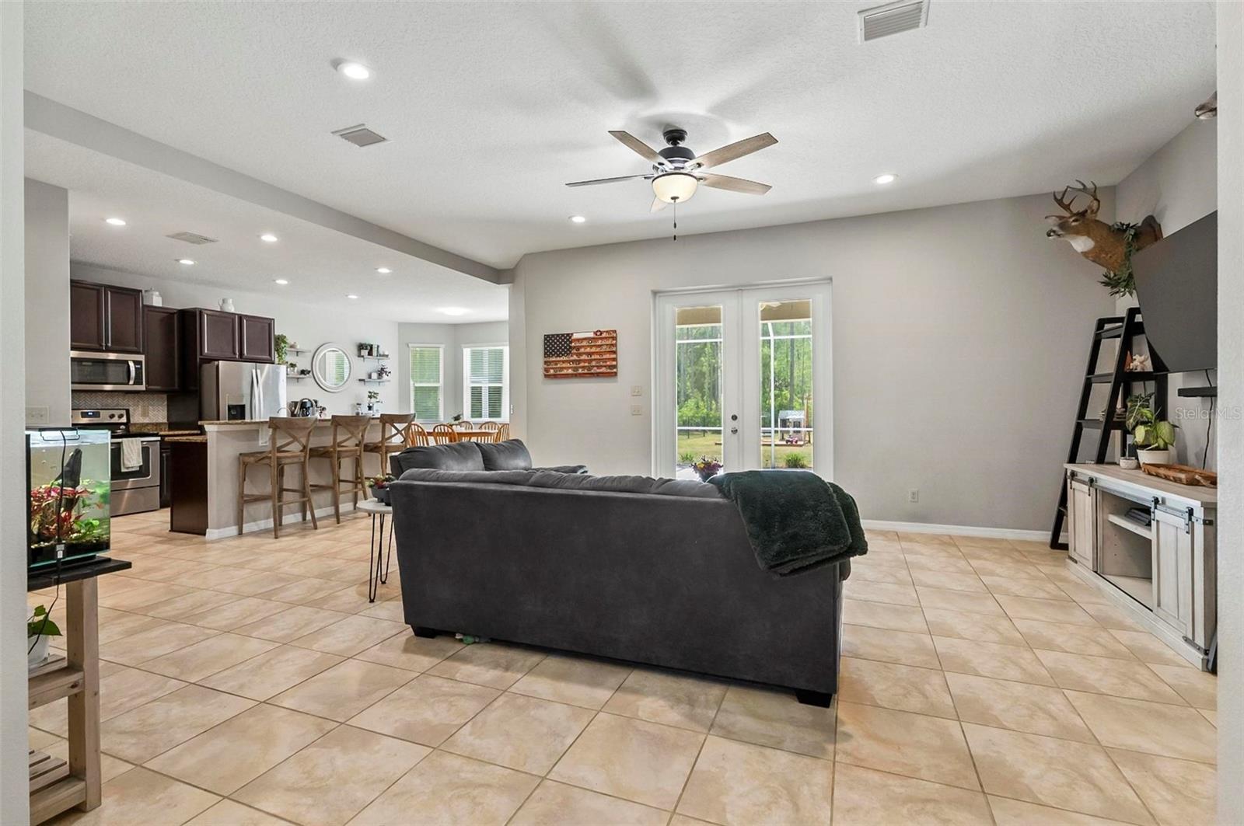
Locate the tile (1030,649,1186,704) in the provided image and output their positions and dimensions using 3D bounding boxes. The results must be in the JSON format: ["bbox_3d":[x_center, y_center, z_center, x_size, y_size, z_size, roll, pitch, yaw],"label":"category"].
[{"bbox_3d":[2.076,1.129,2.377,0.420,0.010,0.420,0,0,22],"label":"tile"}]

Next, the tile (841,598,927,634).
[{"bbox_3d":[1.456,1.132,3.098,0.420,0.010,0.420,0,0,22],"label":"tile"}]

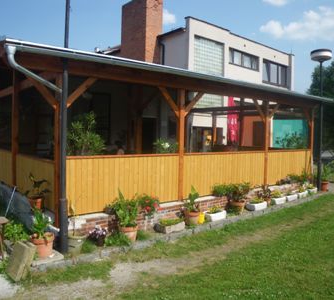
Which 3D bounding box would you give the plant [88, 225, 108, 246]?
[{"bbox_3d":[-1.100,1.363,5.156,0.310,0.330,0.300,1,3,0],"label":"plant"}]

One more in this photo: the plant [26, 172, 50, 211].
[{"bbox_3d":[-2.264,0.731,5.700,0.410,0.620,0.410,-1,3,-40],"label":"plant"}]

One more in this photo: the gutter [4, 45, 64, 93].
[{"bbox_3d":[-1.807,-1.083,4.379,0.120,0.520,0.900,3,3,26],"label":"gutter"}]

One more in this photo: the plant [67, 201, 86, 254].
[{"bbox_3d":[-1.328,1.084,4.725,0.320,0.800,0.320,-1,3,-39],"label":"plant"}]

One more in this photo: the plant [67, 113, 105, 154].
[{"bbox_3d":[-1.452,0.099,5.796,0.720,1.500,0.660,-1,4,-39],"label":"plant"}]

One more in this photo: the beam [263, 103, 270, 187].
[{"bbox_3d":[2.715,-0.160,8.927,0.140,2.364,0.140,-1,3,-39],"label":"beam"}]

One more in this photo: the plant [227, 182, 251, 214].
[{"bbox_3d":[1.583,1.071,7.112,0.500,0.660,0.480,1,3,0],"label":"plant"}]

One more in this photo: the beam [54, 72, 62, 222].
[{"bbox_3d":[-1.638,-0.001,4.891,0.118,2.304,0.118,-1,3,-38],"label":"beam"}]

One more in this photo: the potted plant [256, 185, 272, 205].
[{"bbox_3d":[2.292,1.081,7.684,0.317,0.494,0.288,-1,3,-38],"label":"potted plant"}]

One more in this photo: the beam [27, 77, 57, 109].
[{"bbox_3d":[-1.959,-0.941,5.030,0.100,0.680,0.100,4,48,50],"label":"beam"}]

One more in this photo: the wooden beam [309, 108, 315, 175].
[{"bbox_3d":[4.740,-0.201,10.588,0.140,2.364,0.140,-1,3,-39],"label":"wooden beam"}]

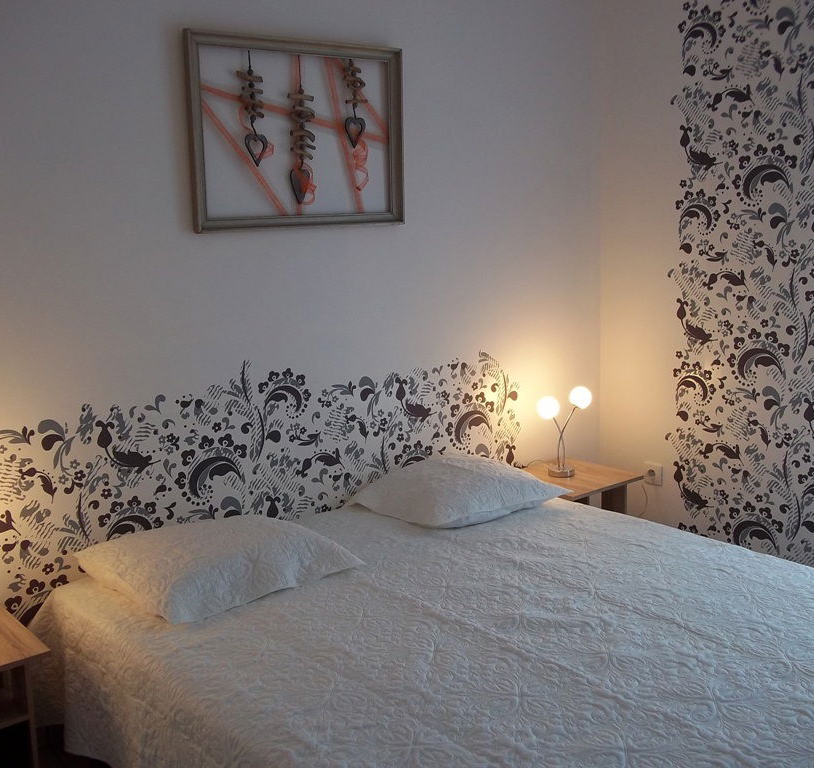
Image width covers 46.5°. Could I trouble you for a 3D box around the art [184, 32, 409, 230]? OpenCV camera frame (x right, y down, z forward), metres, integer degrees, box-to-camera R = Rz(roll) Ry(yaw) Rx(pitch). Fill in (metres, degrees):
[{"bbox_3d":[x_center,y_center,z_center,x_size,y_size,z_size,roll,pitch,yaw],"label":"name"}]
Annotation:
[{"bbox_3d":[-0.319,-0.764,2.936,0.745,0.560,0.035,-9,12,-37],"label":"art"}]

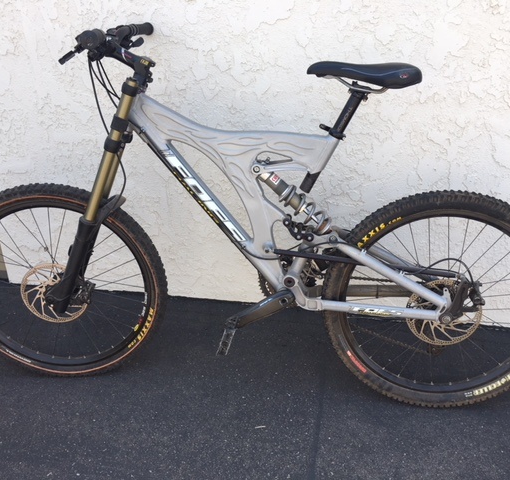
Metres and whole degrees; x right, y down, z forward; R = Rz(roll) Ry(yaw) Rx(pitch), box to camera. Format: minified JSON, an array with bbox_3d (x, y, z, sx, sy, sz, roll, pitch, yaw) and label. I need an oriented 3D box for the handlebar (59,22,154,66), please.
[{"bbox_3d":[-0.367,-0.521,1.417,0.127,0.092,0.694,-1,23,0],"label":"handlebar"}]

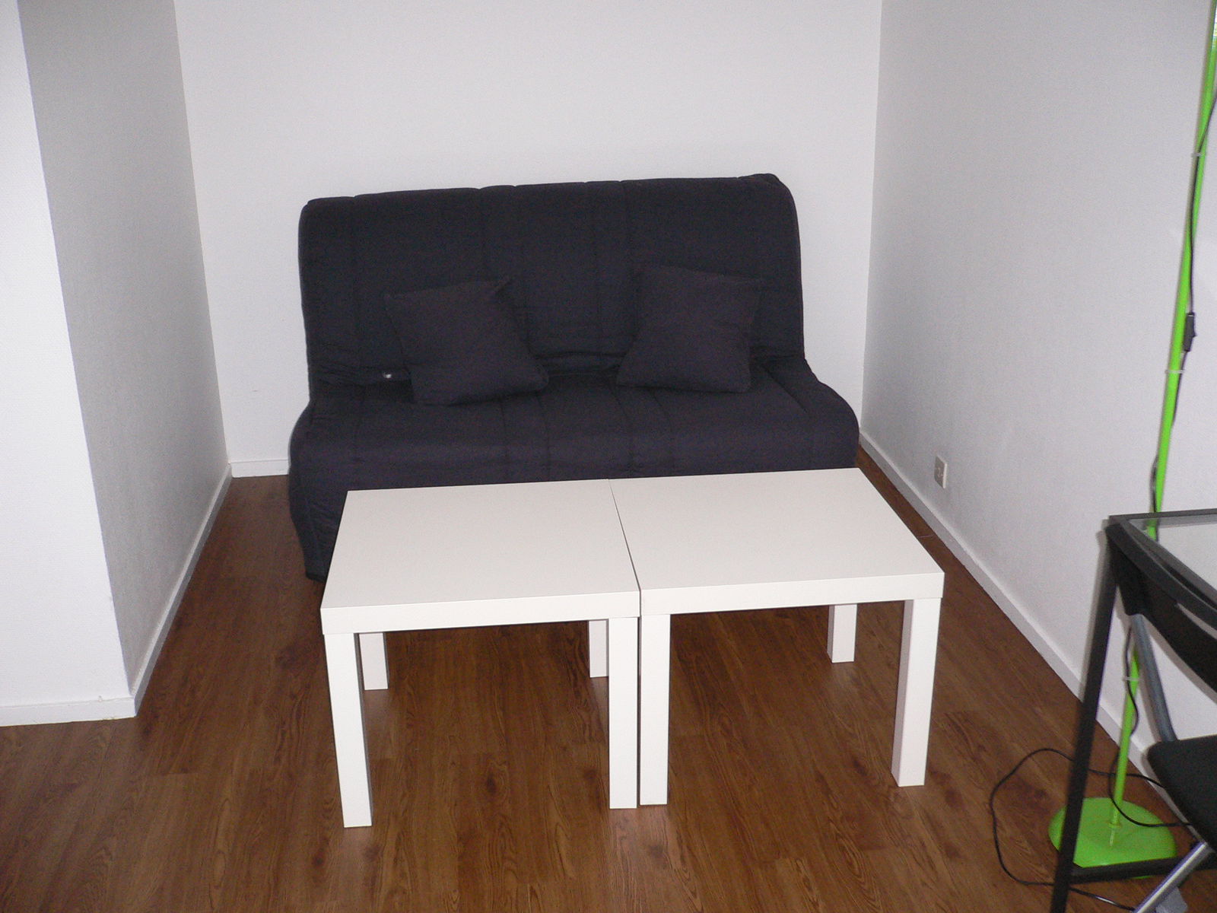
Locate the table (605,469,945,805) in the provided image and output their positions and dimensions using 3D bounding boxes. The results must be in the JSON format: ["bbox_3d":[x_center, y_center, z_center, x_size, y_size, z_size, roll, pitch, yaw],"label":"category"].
[{"bbox_3d":[0.306,0.341,2.505,0.550,0.450,0.545,-2,20,-5],"label":"table"}]

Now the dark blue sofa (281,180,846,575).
[{"bbox_3d":[-0.113,-0.241,3.476,1.430,0.880,0.960,-4,20,-8],"label":"dark blue sofa"}]

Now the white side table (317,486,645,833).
[{"bbox_3d":[-0.244,0.366,2.452,0.550,0.450,0.545,-3,20,-5],"label":"white side table"}]

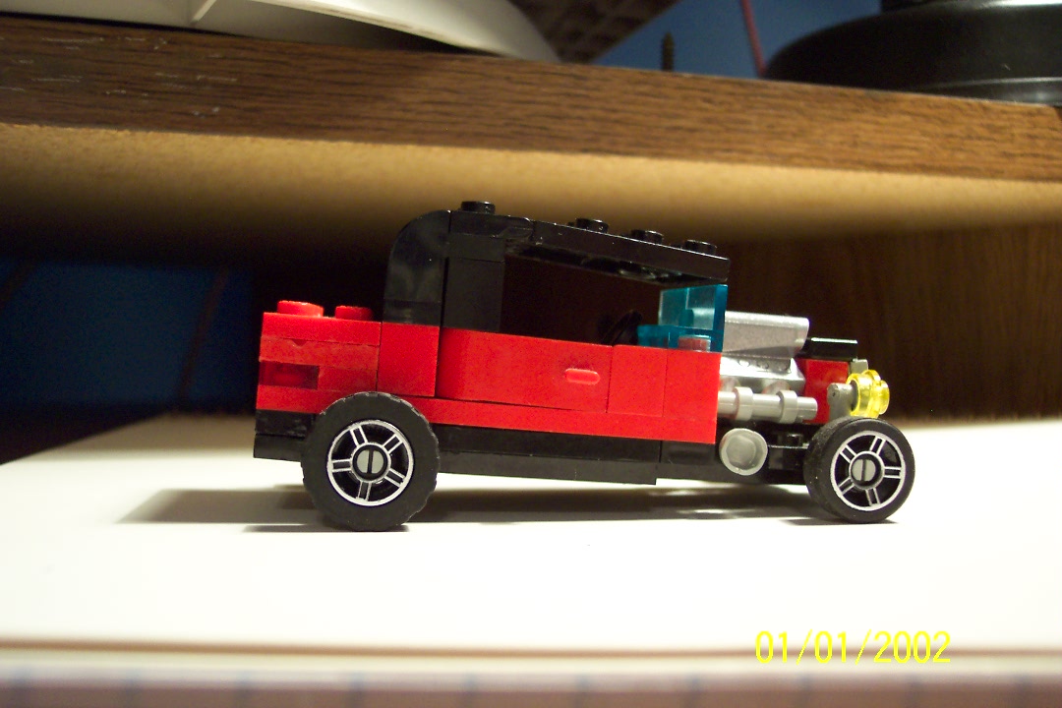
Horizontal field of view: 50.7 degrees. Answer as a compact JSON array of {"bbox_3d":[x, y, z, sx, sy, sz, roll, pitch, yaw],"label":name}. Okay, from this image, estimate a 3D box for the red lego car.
[{"bbox_3d":[0.006,0.000,0.172,0.092,0.044,0.048,0,2,-7],"label":"red lego car"}]

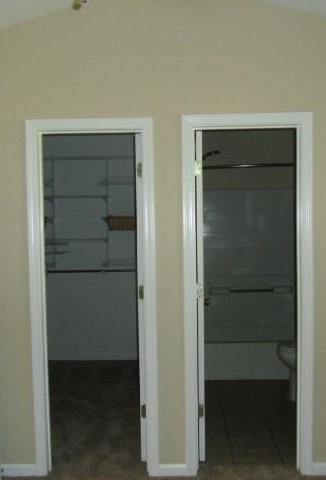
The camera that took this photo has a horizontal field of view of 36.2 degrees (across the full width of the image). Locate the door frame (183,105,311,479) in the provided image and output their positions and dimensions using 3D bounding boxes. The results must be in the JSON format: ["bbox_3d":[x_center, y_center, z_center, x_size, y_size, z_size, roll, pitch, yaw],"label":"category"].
[{"bbox_3d":[0.501,0.340,3.002,0.754,2.149,0.140,-1,3,1],"label":"door frame"}]

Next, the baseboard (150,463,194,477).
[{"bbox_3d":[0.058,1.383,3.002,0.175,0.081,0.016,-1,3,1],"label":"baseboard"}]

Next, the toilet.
[{"bbox_3d":[1.303,0.968,4.185,0.700,0.740,0.420,-1,3,1],"label":"toilet"}]

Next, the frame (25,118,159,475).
[{"bbox_3d":[-0.412,0.359,3.021,0.746,2.138,0.140,-1,3,1],"label":"frame"}]

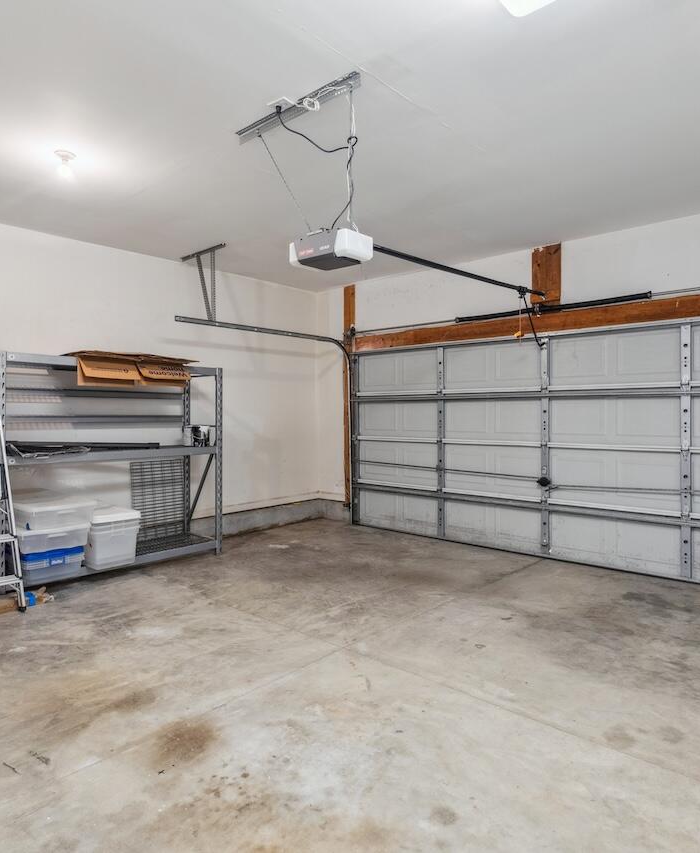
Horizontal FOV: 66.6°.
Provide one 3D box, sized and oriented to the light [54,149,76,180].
[{"bbox_3d":[-1.764,-1.615,3.291,0.115,0.145,0.115,1,2,42],"label":"light"}]

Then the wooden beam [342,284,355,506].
[{"bbox_3d":[0.012,-0.387,6.773,0.181,2.785,0.045,1,2,40],"label":"wooden beam"}]

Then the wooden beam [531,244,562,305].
[{"bbox_3d":[1.911,-1.449,5.167,0.284,0.548,0.045,1,2,40],"label":"wooden beam"}]

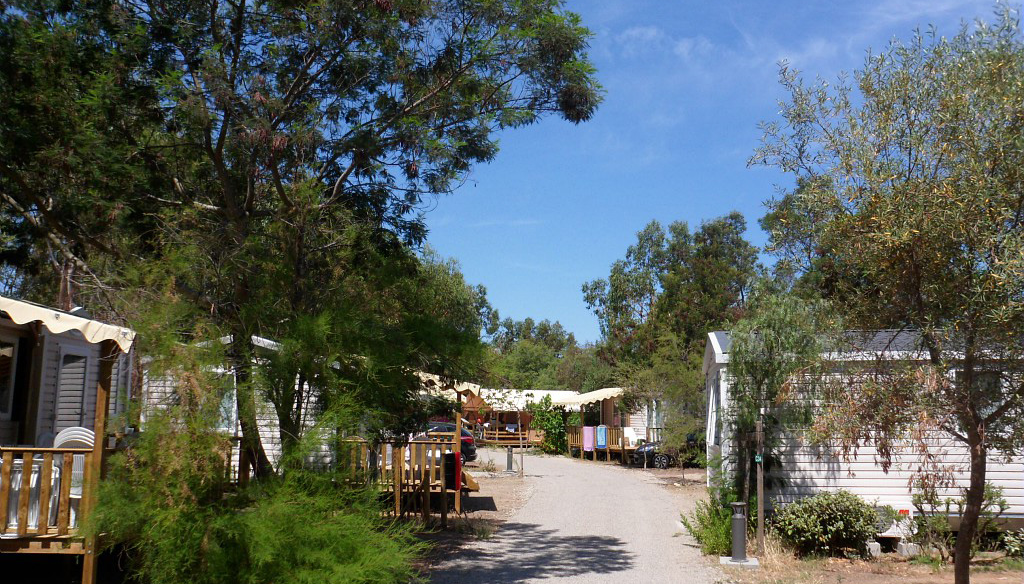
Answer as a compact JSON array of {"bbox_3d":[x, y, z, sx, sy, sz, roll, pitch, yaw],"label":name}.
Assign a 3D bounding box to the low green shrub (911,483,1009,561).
[{"bbox_3d":[6.081,3.098,10.549,1.280,1.050,1.000,0,-9,0],"label":"low green shrub"}]

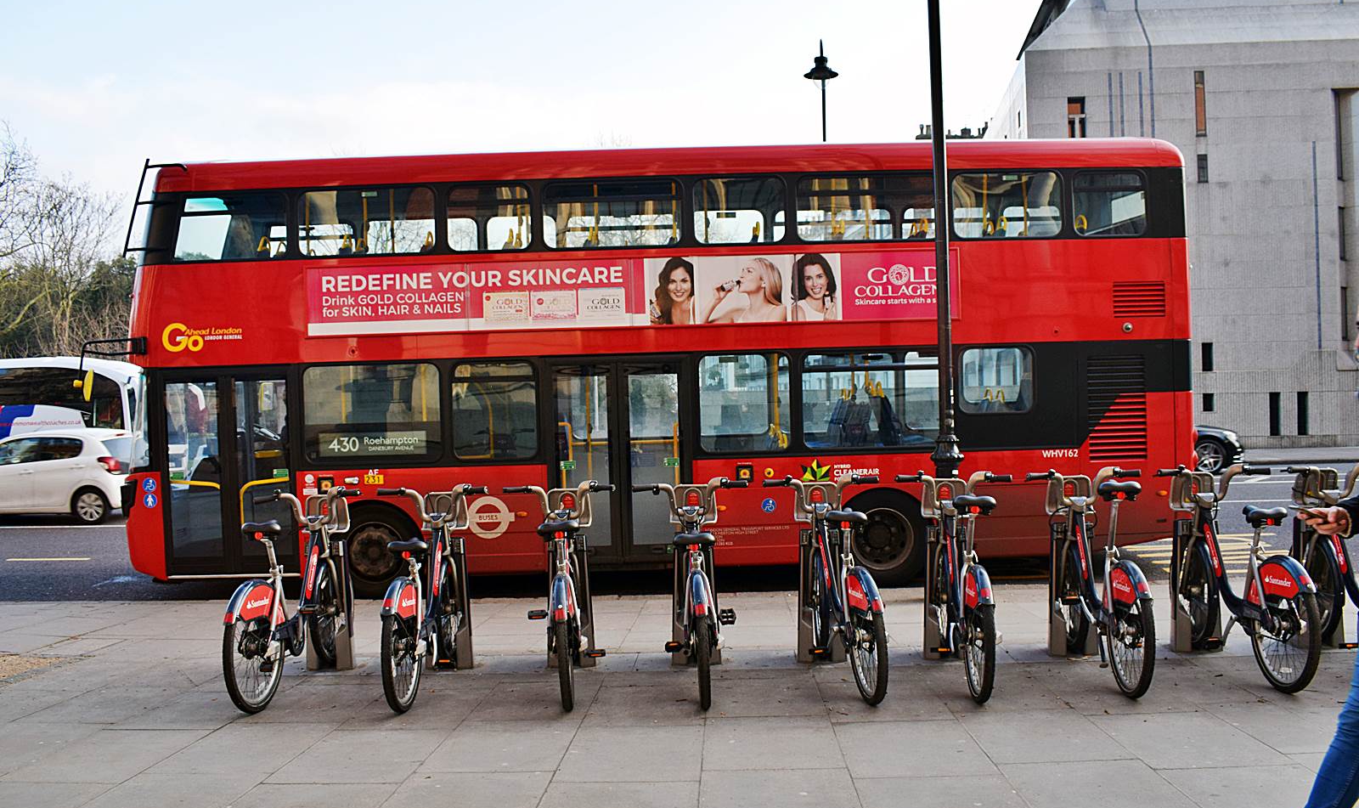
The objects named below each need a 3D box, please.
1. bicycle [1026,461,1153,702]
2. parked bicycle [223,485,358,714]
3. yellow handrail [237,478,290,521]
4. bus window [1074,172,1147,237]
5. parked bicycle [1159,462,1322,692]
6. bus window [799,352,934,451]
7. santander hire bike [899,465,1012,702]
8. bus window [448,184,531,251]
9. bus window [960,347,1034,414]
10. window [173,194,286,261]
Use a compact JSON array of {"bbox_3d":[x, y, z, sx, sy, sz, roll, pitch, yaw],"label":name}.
[{"bbox_3d":[2.321,0.927,6.241,0.660,1.120,1.800,-2,0,5],"label":"bicycle"},{"bbox_3d":[-2.154,1.050,6.388,0.660,1.120,1.760,-2,-1,6],"label":"parked bicycle"},{"bbox_3d":[-4.040,0.950,11.020,0.486,0.485,0.070,-2,-1,0],"label":"yellow handrail"},{"bbox_3d":[4.136,-1.914,10.896,0.686,0.601,0.060,-2,1,-1],"label":"bus window"},{"bbox_3d":[3.094,0.906,6.270,0.660,1.120,1.800,-2,0,2],"label":"parked bicycle"},{"bbox_3d":[1.874,-0.041,10.950,1.351,0.918,0.060,-2,-1,0],"label":"bus window"},{"bbox_3d":[1.559,0.949,6.231,0.660,1.120,1.800,-2,0,4],"label":"santander hire bike"},{"bbox_3d":[-1.811,-1.770,10.822,0.782,0.615,0.060,-2,1,-1],"label":"bus window"},{"bbox_3d":[3.052,-0.224,10.885,0.686,0.623,0.060,-2,1,-1],"label":"bus window"},{"bbox_3d":[-4.268,-1.679,10.791,1.062,0.615,0.060,-2,1,-1],"label":"window"}]

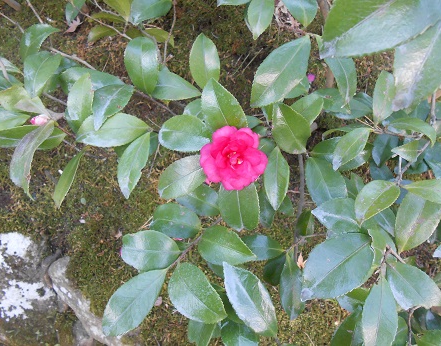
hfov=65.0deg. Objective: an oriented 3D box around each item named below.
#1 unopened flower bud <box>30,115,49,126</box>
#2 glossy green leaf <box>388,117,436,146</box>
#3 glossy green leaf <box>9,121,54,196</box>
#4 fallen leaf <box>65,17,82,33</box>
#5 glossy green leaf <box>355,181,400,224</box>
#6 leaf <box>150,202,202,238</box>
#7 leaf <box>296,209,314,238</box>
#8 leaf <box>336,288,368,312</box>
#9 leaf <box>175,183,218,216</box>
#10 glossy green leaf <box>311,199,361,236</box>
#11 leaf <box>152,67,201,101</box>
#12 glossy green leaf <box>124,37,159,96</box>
[{"bbox_3d":[-0.203,-0.059,0.390,0.022,0.014,0.014,-9,60,-12],"label":"unopened flower bud"},{"bbox_3d":[0.229,-0.052,0.415,0.068,0.018,0.034,22,40,-9],"label":"glossy green leaf"},{"bbox_3d":[-0.225,-0.017,0.415,0.034,0.018,0.093,21,96,23],"label":"glossy green leaf"},{"bbox_3d":[-0.267,-0.265,0.625,0.035,0.010,0.036,32,73,17],"label":"fallen leaf"},{"bbox_3d":[0.159,0.030,0.350,0.057,0.012,0.034,-44,69,0],"label":"glossy green leaf"},{"bbox_3d":[-0.056,0.064,0.435,0.070,0.013,0.045,5,73,17],"label":"leaf"},{"bbox_3d":[0.105,0.060,0.420,0.022,0.044,0.010,15,29,21],"label":"leaf"},{"bbox_3d":[0.144,0.134,0.365,0.042,0.012,0.032,5,78,14],"label":"leaf"},{"bbox_3d":[-0.022,0.035,0.443,0.068,0.012,0.043,29,78,13],"label":"leaf"},{"bbox_3d":[0.121,0.047,0.362,0.048,0.013,0.040,15,78,18],"label":"glossy green leaf"},{"bbox_3d":[-0.052,-0.106,0.410,0.058,0.012,0.038,9,87,-10],"label":"leaf"},{"bbox_3d":[-0.102,-0.140,0.458,0.045,0.013,0.080,-10,94,-9],"label":"glossy green leaf"}]

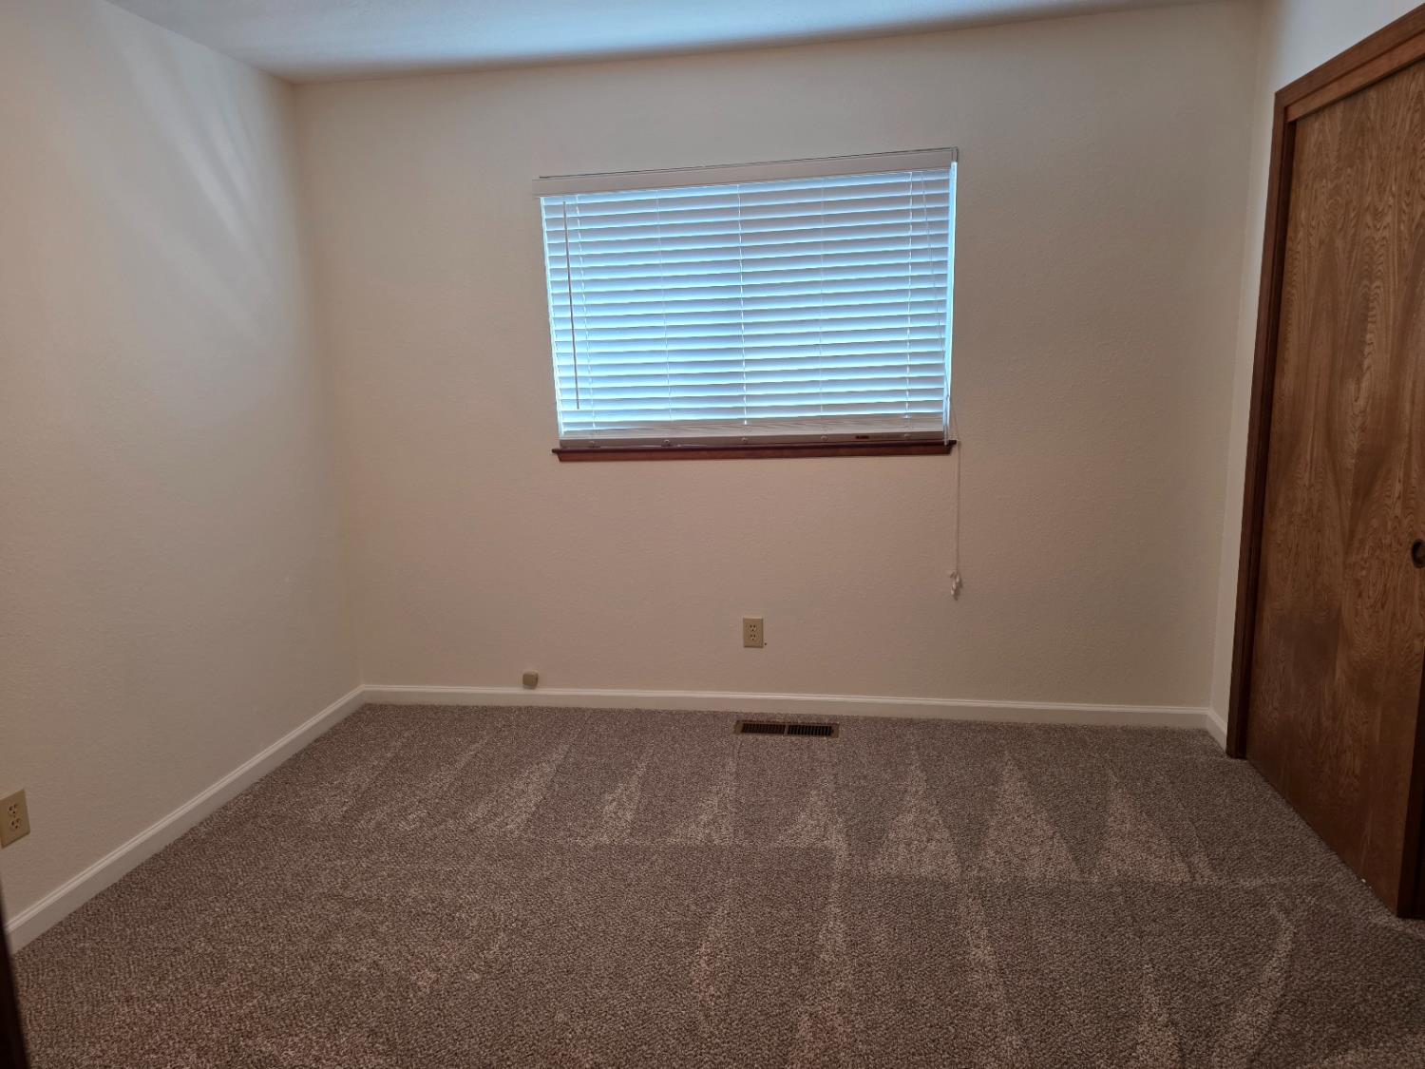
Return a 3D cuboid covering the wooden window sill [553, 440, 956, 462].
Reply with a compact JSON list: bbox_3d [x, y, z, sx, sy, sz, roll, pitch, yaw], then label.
[{"bbox_3d":[0.136,-0.309,3.502,1.485,0.053,0.080,0,11,9],"label":"wooden window sill"}]

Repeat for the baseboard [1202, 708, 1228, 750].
[{"bbox_3d":[1.769,0.686,3.311,0.015,0.080,0.201,0,11,9],"label":"baseboard"}]

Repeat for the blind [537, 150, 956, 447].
[{"bbox_3d":[0.107,-0.810,3.396,1.469,0.964,0.065,0,11,9],"label":"blind"}]

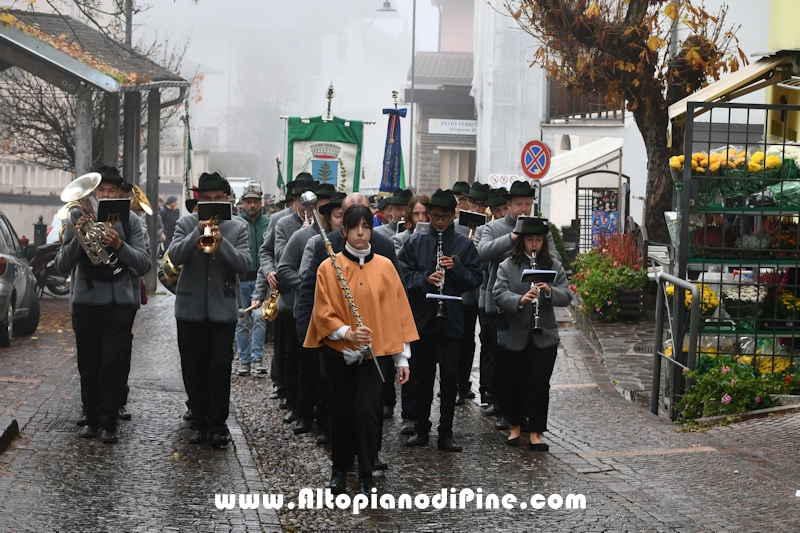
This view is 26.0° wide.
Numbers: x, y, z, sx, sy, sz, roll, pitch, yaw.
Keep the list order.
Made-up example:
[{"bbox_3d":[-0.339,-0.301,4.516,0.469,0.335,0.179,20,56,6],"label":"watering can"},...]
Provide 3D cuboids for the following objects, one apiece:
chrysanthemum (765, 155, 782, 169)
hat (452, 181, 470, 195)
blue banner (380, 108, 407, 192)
[{"bbox_3d":[2.953,-0.830,13.700,0.140,0.115,0.140,2,3,17],"label":"chrysanthemum"},{"bbox_3d":[0.582,-0.725,16.000,0.240,0.135,0.280,3,3,30],"label":"hat"},{"bbox_3d":[-0.065,-1.143,17.300,0.260,0.880,0.130,3,3,6],"label":"blue banner"}]

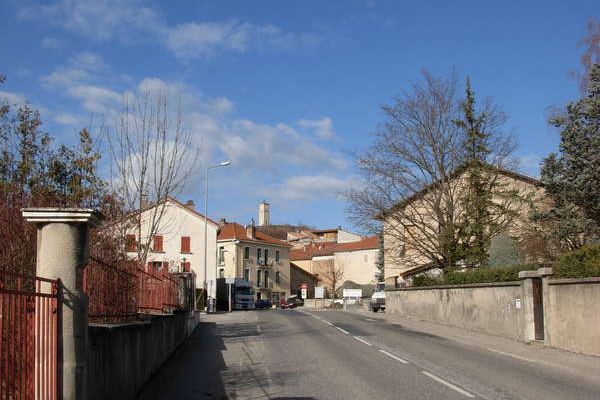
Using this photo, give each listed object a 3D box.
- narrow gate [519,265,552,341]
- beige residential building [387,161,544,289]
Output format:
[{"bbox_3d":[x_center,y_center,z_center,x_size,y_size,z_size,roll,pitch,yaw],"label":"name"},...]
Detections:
[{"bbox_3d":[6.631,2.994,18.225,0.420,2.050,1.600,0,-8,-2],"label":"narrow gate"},{"bbox_3d":[14.963,3.253,50.771,14.000,10.385,11.000,-5,-10,27],"label":"beige residential building"}]

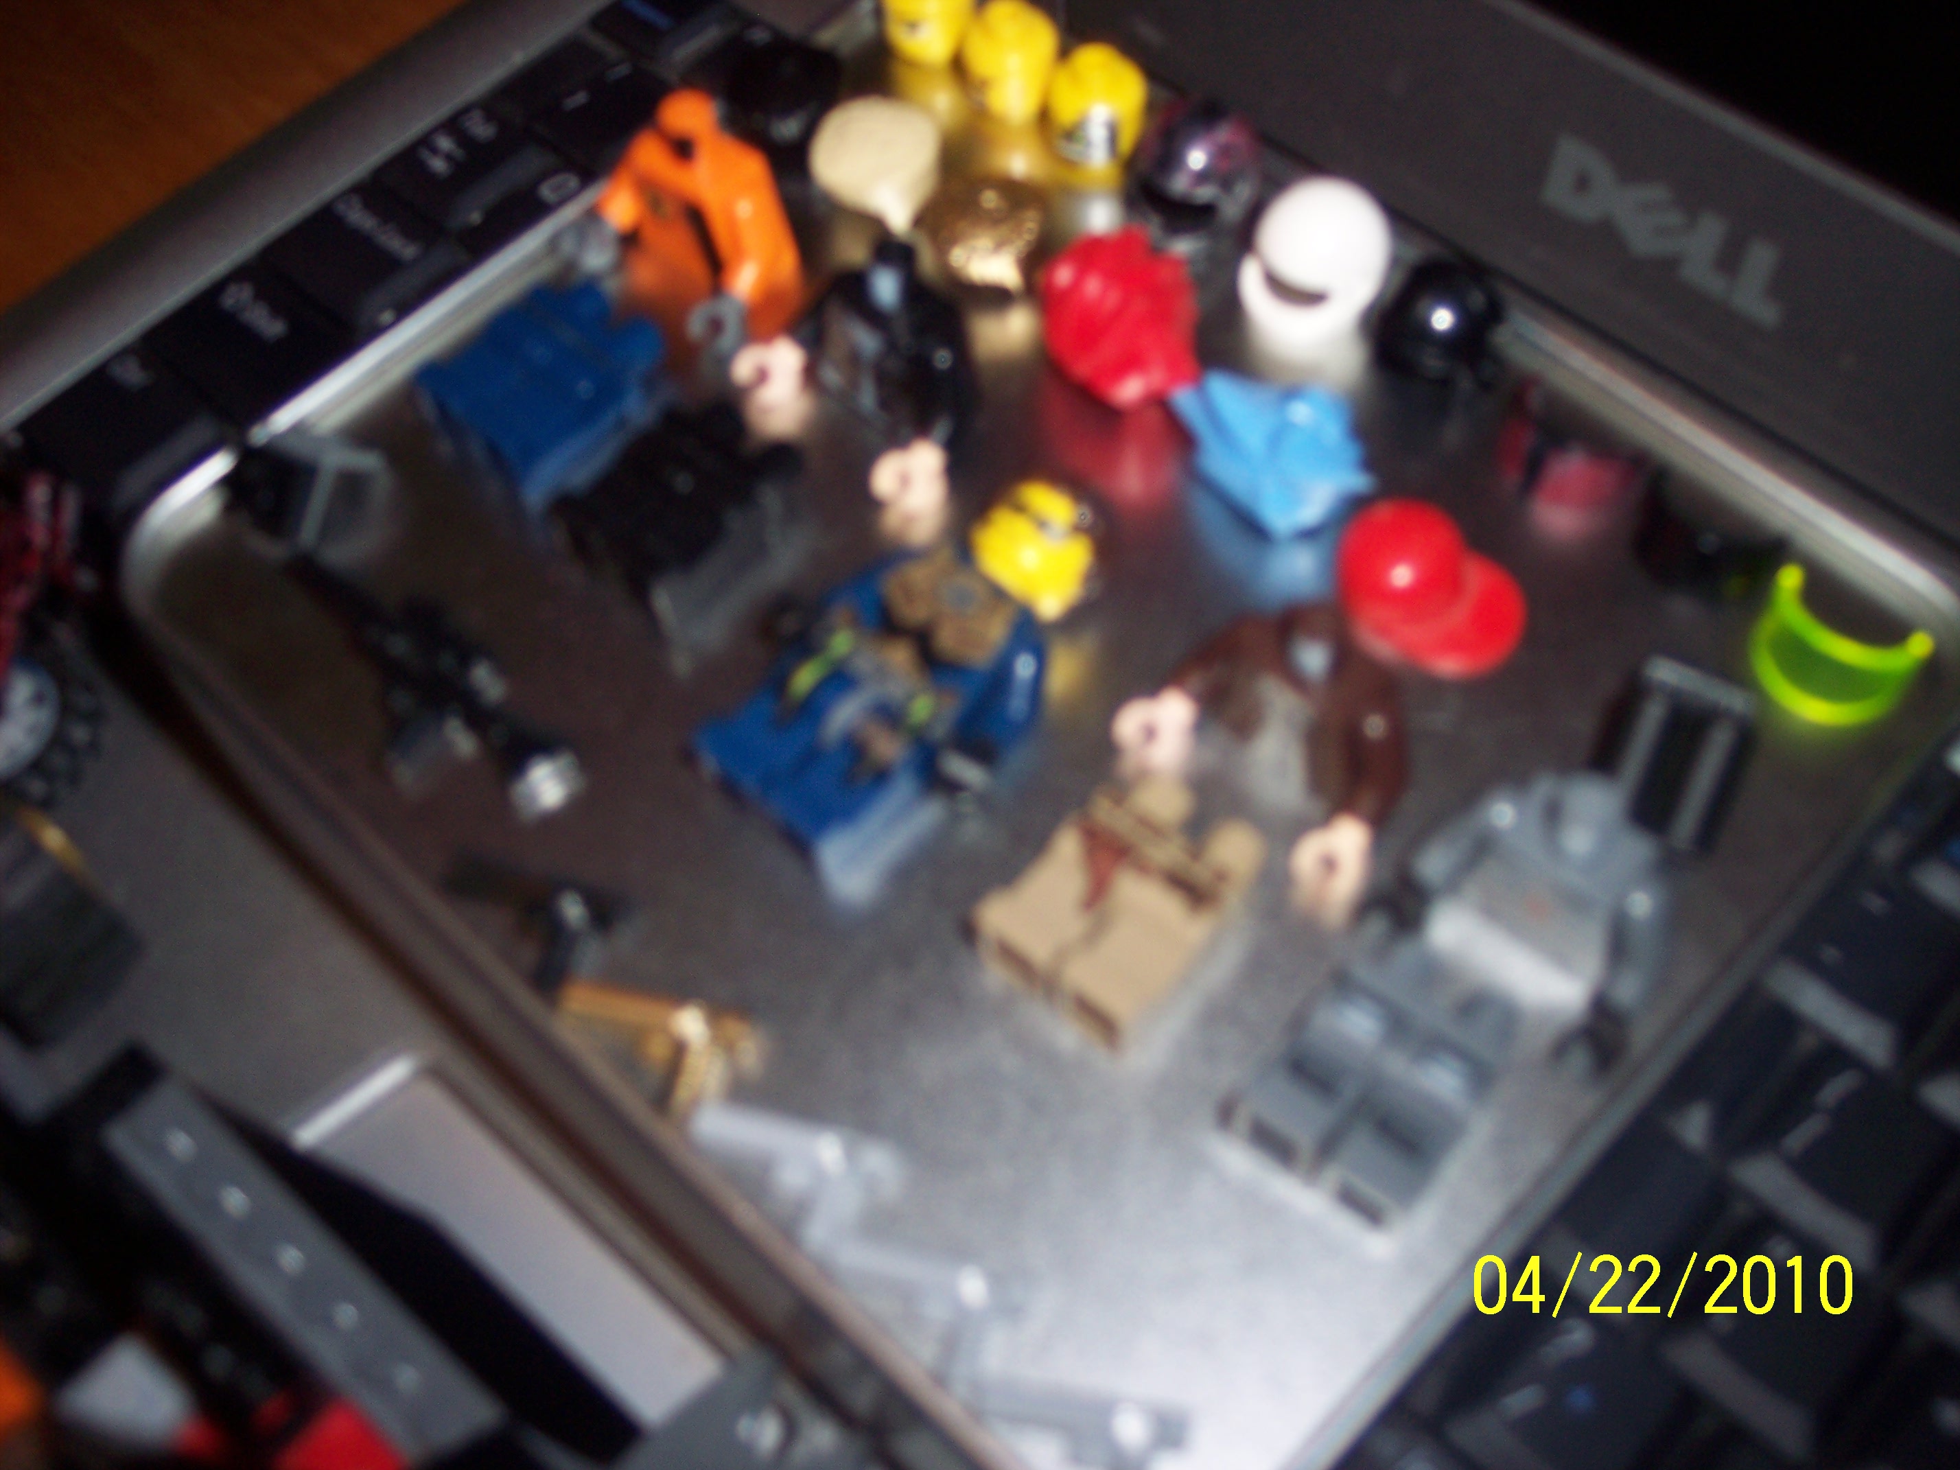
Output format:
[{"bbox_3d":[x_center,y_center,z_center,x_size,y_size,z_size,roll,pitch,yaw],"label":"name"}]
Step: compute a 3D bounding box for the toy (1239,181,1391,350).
[{"bbox_3d":[0.033,-0.047,0.222,0.014,0.013,0.014,23,62,15],"label":"toy"}]

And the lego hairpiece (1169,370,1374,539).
[{"bbox_3d":[0.028,-0.027,0.211,0.016,0.011,0.013,24,62,15],"label":"lego hairpiece"}]

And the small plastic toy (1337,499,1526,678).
[{"bbox_3d":[0.043,-0.014,0.212,0.018,0.009,0.012,34,67,19],"label":"small plastic toy"}]

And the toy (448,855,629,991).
[{"bbox_3d":[-0.038,0.016,0.190,0.015,0.005,0.010,11,60,8],"label":"toy"}]

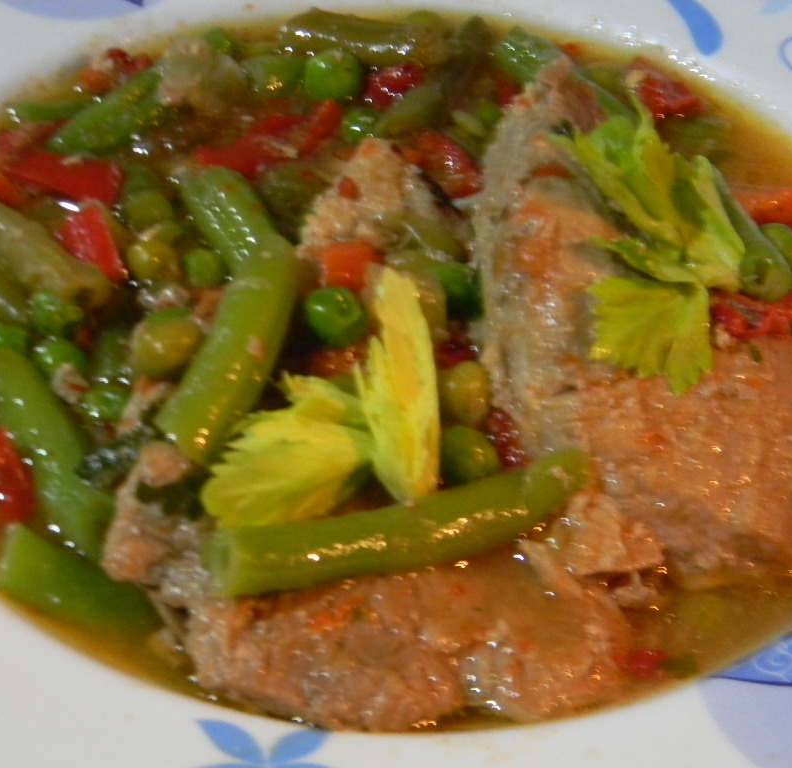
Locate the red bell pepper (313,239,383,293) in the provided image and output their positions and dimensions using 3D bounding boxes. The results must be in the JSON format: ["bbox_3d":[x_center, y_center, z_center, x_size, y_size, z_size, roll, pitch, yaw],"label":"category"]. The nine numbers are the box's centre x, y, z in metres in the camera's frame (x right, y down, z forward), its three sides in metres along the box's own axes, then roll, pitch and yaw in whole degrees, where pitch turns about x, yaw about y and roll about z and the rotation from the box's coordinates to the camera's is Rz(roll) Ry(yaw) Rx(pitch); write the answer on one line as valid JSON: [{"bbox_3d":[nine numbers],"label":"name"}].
[{"bbox_3d":[-0.007,-0.018,0.368,0.009,0.006,0.007,1,43,-2],"label":"red bell pepper"}]

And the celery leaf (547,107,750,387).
[{"bbox_3d":[0.038,-0.021,0.367,0.030,0.018,0.043,4,42,0],"label":"celery leaf"}]

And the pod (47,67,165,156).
[{"bbox_3d":[-0.047,-0.044,0.396,0.007,0.007,0.022,26,48,23],"label":"pod"}]

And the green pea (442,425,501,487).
[{"bbox_3d":[0.011,0.010,0.347,0.009,0.009,0.009,4,42,0],"label":"green pea"}]

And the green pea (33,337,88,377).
[{"bbox_3d":[-0.049,-0.004,0.359,0.008,0.008,0.008,4,42,0],"label":"green pea"}]

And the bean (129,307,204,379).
[{"bbox_3d":[-0.033,-0.006,0.354,0.011,0.009,0.009,-21,48,-24],"label":"bean"}]

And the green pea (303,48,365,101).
[{"bbox_3d":[-0.011,-0.053,0.417,0.010,0.010,0.010,4,42,0],"label":"green pea"}]

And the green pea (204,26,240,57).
[{"bbox_3d":[-0.030,-0.059,0.423,0.007,0.007,0.007,4,42,0],"label":"green pea"}]

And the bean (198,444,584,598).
[{"bbox_3d":[0.000,0.018,0.321,0.050,0.009,0.011,-13,45,-16],"label":"bean"}]

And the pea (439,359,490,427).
[{"bbox_3d":[0.010,0.001,0.358,0.009,0.009,0.009,4,42,0],"label":"pea"}]

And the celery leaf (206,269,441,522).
[{"bbox_3d":[-0.010,0.002,0.339,0.033,0.016,0.035,3,43,0],"label":"celery leaf"}]

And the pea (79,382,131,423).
[{"bbox_3d":[-0.041,0.003,0.346,0.008,0.007,0.008,-2,43,-5],"label":"pea"}]

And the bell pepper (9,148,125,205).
[{"bbox_3d":[-0.052,-0.032,0.383,0.017,0.006,0.009,11,44,8],"label":"bell pepper"}]

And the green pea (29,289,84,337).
[{"bbox_3d":[-0.050,-0.011,0.361,0.008,0.008,0.008,-2,43,-6],"label":"green pea"}]

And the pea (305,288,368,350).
[{"bbox_3d":[-0.009,-0.010,0.361,0.009,0.009,0.009,1,43,-2],"label":"pea"}]

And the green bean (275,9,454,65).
[{"bbox_3d":[-0.005,-0.056,0.397,0.028,0.007,0.008,4,44,0],"label":"green bean"}]

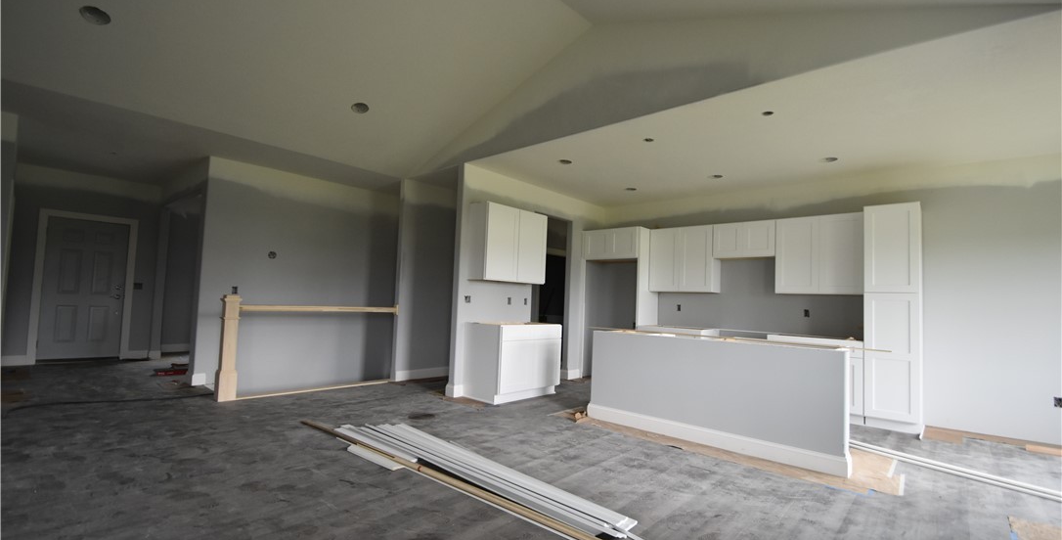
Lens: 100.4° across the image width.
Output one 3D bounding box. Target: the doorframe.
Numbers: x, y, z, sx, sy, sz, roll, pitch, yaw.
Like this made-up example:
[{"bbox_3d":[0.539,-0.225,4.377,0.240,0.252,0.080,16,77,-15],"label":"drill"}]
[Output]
[{"bbox_3d":[-6.644,0.267,6.616,0.120,2.180,1.073,-1,-4,42],"label":"doorframe"}]

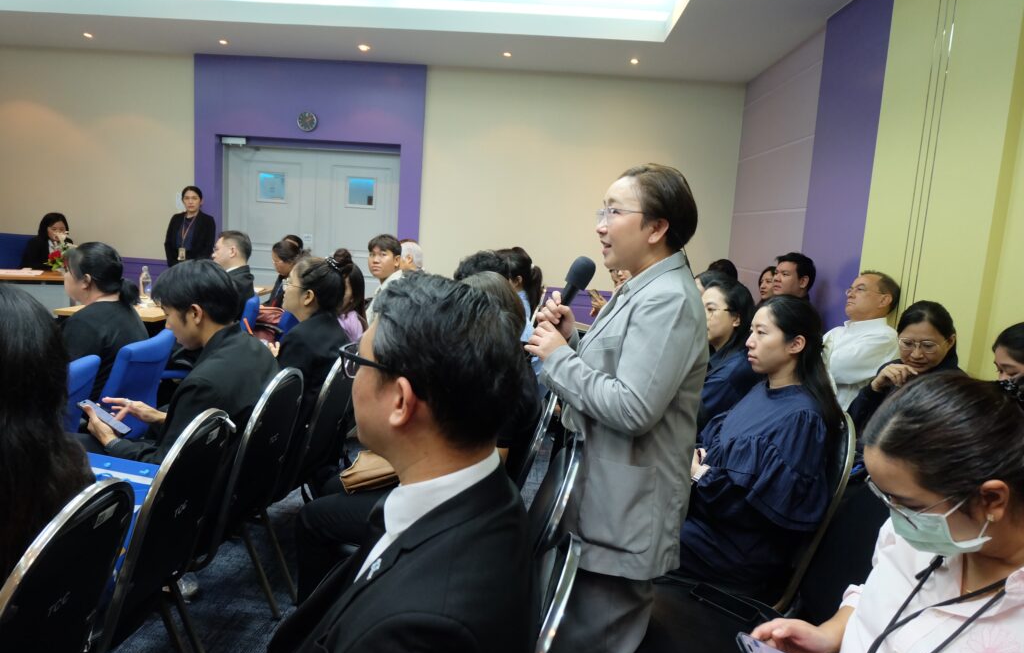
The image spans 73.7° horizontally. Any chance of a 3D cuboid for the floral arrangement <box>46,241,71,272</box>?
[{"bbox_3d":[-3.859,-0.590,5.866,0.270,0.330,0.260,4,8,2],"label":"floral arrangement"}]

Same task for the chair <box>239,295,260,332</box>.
[{"bbox_3d":[-1.898,0.257,4.156,0.600,0.907,0.580,2,8,-13],"label":"chair"}]

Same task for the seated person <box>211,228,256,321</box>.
[{"bbox_3d":[-1.942,0.057,4.172,0.780,1.292,0.500,2,8,-13],"label":"seated person"}]

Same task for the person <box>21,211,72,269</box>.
[{"bbox_3d":[-3.949,-0.305,5.833,0.500,1.311,0.700,0,9,-25],"label":"person"}]

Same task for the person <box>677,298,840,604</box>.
[{"bbox_3d":[0.600,0.520,2.067,0.680,1.250,0.500,3,8,1],"label":"person"}]

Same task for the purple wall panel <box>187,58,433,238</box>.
[{"bbox_3d":[-1.948,-1.063,6.568,2.175,2.853,0.120,4,8,2],"label":"purple wall panel"}]

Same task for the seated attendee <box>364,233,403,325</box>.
[{"bbox_3d":[-0.889,0.165,3.686,0.720,1.320,0.500,1,8,-14],"label":"seated attendee"}]

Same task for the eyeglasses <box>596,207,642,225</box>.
[{"bbox_3d":[0.268,-0.241,1.528,0.145,0.045,0.142,1,8,-17],"label":"eyeglasses"}]

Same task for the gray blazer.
[{"bbox_3d":[0.232,0.191,1.502,0.370,0.740,0.450,3,8,-5],"label":"gray blazer"}]

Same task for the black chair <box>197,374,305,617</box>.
[{"bbox_3d":[-0.985,0.578,2.152,0.560,0.930,0.450,4,8,2],"label":"black chair"}]

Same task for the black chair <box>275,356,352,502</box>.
[{"bbox_3d":[-0.971,0.506,2.657,0.560,0.930,0.450,4,8,2],"label":"black chair"}]

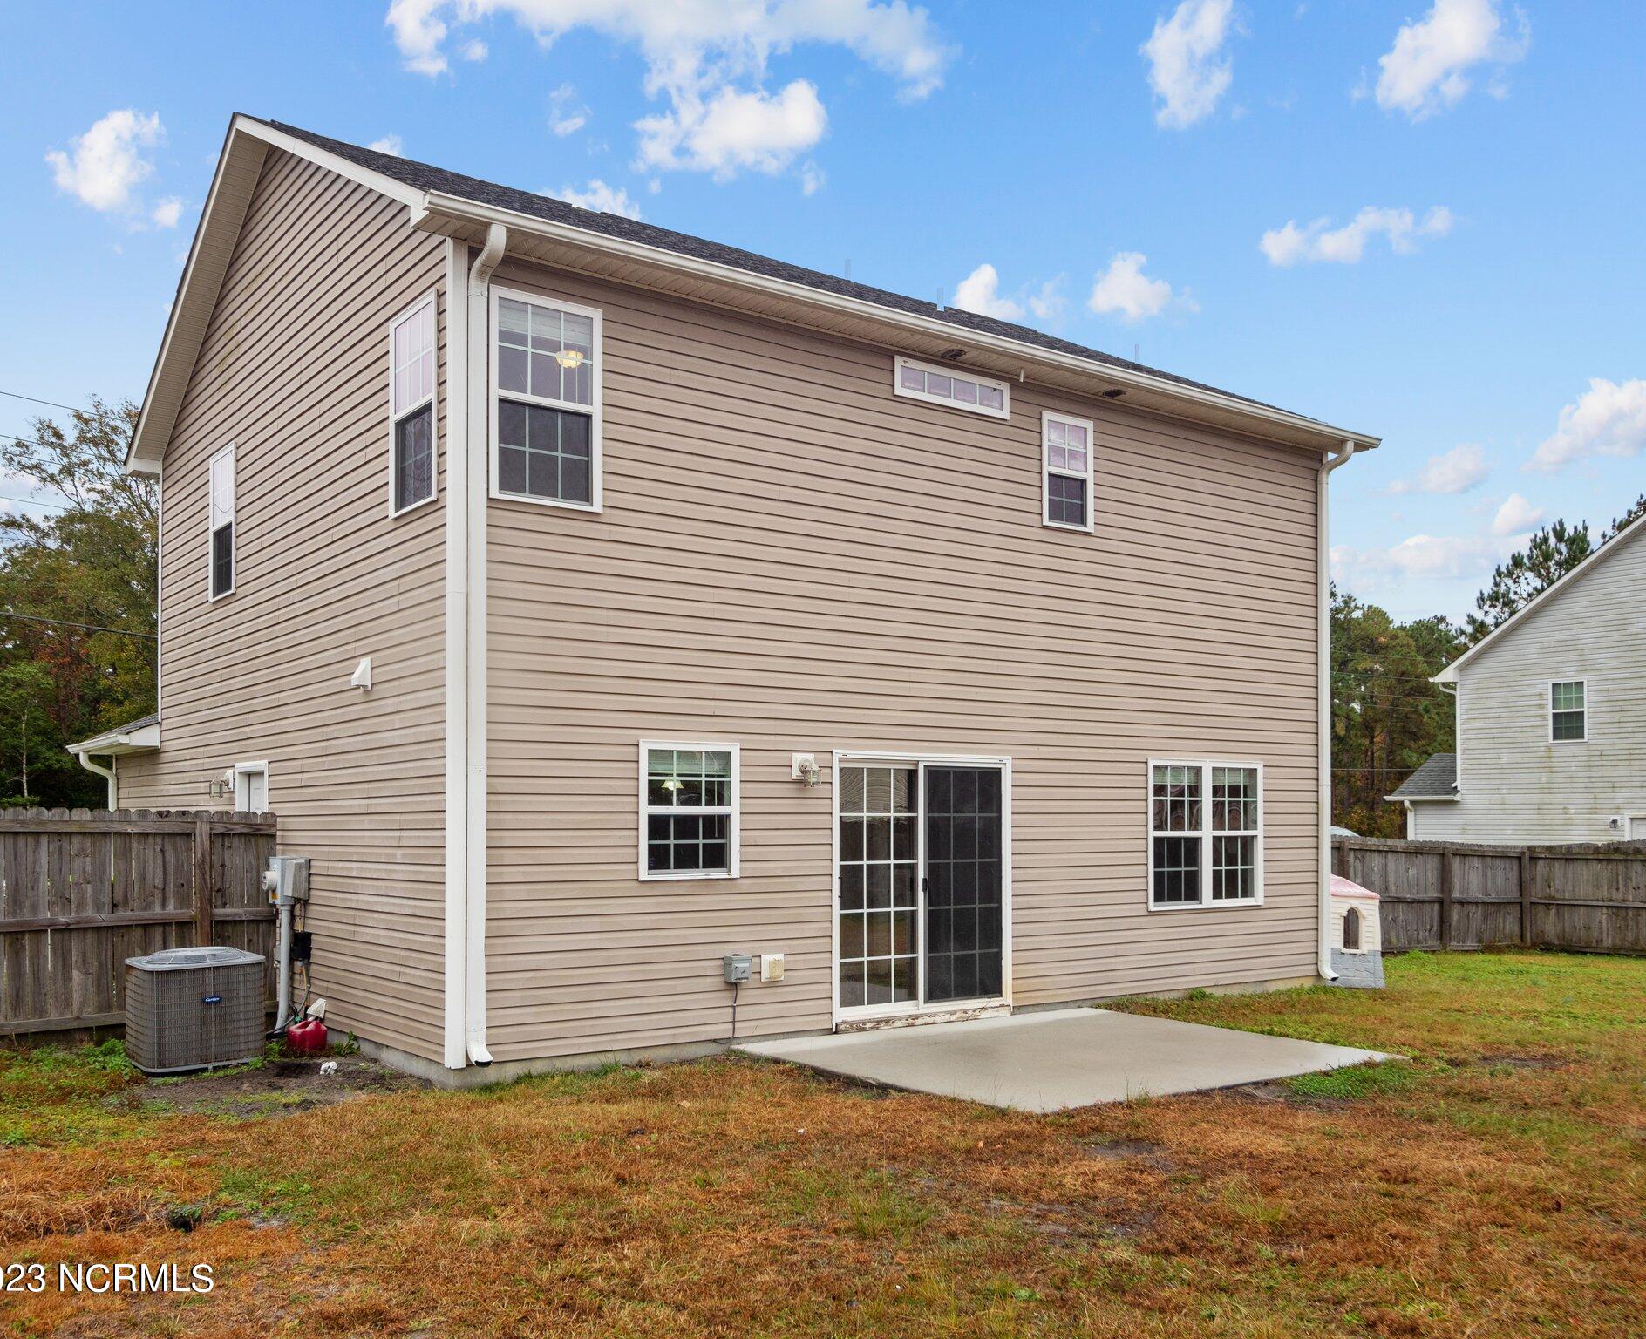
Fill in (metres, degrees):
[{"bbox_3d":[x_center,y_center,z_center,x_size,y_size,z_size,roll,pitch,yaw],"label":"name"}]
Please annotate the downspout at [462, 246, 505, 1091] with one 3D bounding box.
[{"bbox_3d":[-2.115,-0.133,9.076,0.110,5.300,0.400,3,-5,-36],"label":"downspout"}]

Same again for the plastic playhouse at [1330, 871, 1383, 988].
[{"bbox_3d":[5.412,2.749,15.518,1.000,1.212,1.050,-1,-4,12],"label":"plastic playhouse"}]

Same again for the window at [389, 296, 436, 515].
[{"bbox_3d":[-2.759,-1.754,9.709,0.100,1.360,0.860,3,-5,-37],"label":"window"}]

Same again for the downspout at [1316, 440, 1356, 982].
[{"bbox_3d":[5.069,0.404,14.245,0.110,5.350,0.380,3,-5,-36],"label":"downspout"}]

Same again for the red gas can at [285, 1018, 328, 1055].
[{"bbox_3d":[-3.847,2.736,10.750,0.290,0.280,0.230,-3,-5,37],"label":"red gas can"}]

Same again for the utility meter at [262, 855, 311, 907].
[{"bbox_3d":[-4.281,1.696,11.480,0.300,0.410,0.360,3,-5,-37],"label":"utility meter"}]

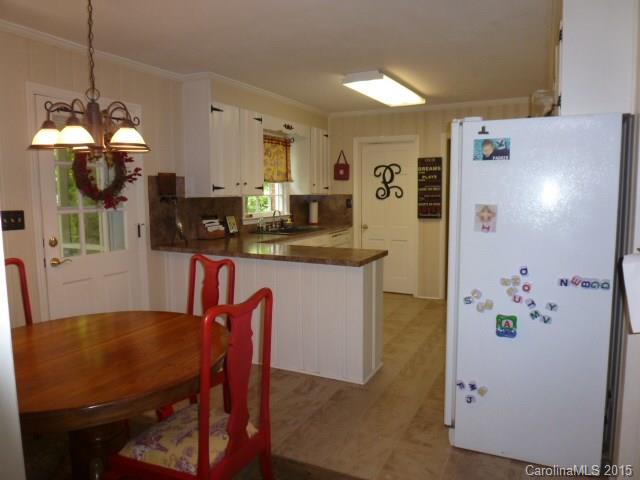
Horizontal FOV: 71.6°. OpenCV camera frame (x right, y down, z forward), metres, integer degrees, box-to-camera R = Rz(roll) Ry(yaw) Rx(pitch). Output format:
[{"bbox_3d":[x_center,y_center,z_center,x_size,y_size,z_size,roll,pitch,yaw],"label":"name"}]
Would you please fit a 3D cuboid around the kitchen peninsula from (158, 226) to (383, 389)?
[{"bbox_3d":[-0.471,0.528,3.785,1.986,0.921,0.590,3,7,27],"label":"kitchen peninsula"}]

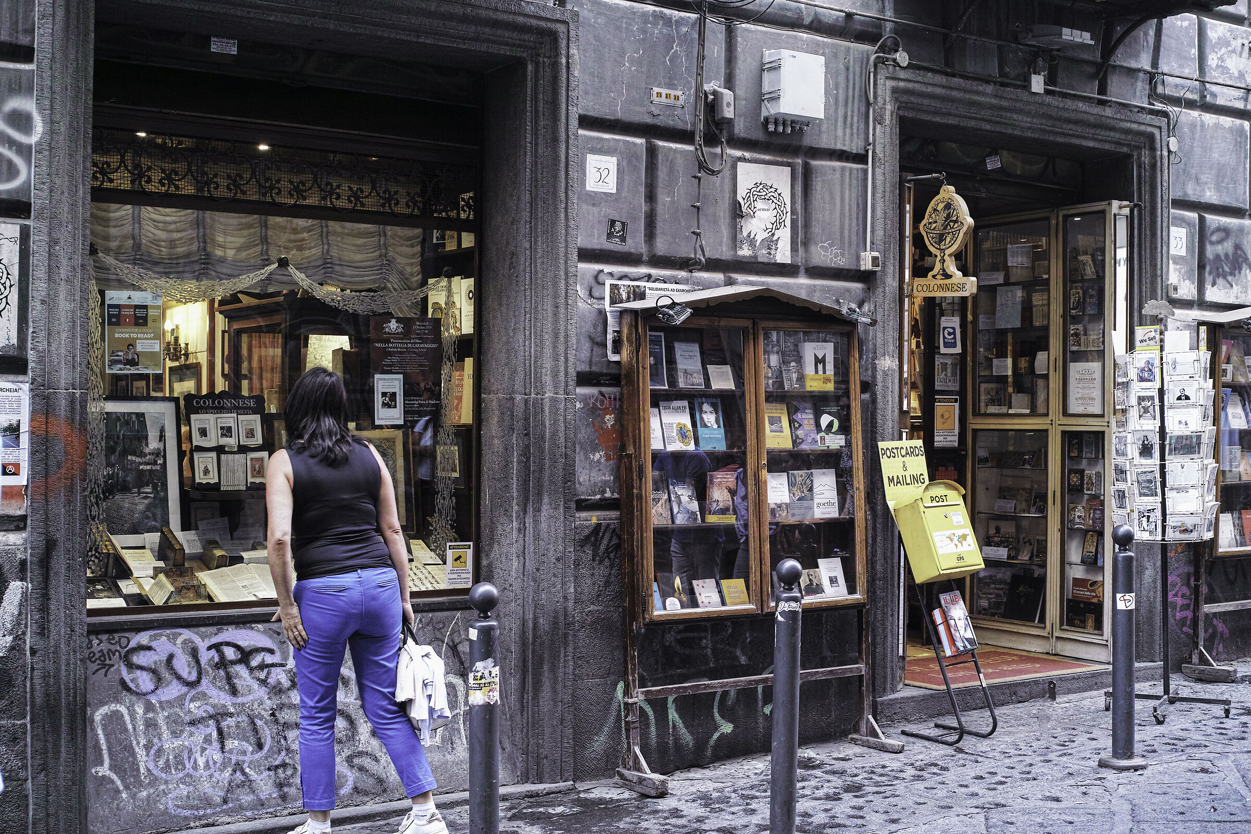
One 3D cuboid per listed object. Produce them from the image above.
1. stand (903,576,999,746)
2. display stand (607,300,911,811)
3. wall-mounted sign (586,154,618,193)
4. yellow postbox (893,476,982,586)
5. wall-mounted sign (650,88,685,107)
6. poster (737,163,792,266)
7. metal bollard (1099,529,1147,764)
[{"bbox_3d":[1.487,1.089,7.095,0.310,0.730,0.420,1,-1,-33],"label":"stand"},{"bbox_3d":[0.579,0.473,6.634,1.349,2.038,0.376,1,-1,-33],"label":"display stand"},{"bbox_3d":[-0.093,-0.996,6.396,0.146,0.145,0.012,1,-1,-33],"label":"wall-mounted sign"},{"bbox_3d":[1.434,0.528,7.141,0.280,0.415,0.180,1,-22,-34],"label":"yellow postbox"},{"bbox_3d":[0.183,-1.347,6.580,0.173,0.065,0.012,1,-1,-33],"label":"wall-mounted sign"},{"bbox_3d":[0.615,-0.896,6.865,0.297,0.427,0.010,1,-1,-33],"label":"poster"},{"bbox_3d":[2.059,0.943,6.464,0.203,0.989,0.203,1,-1,-33],"label":"metal bollard"}]

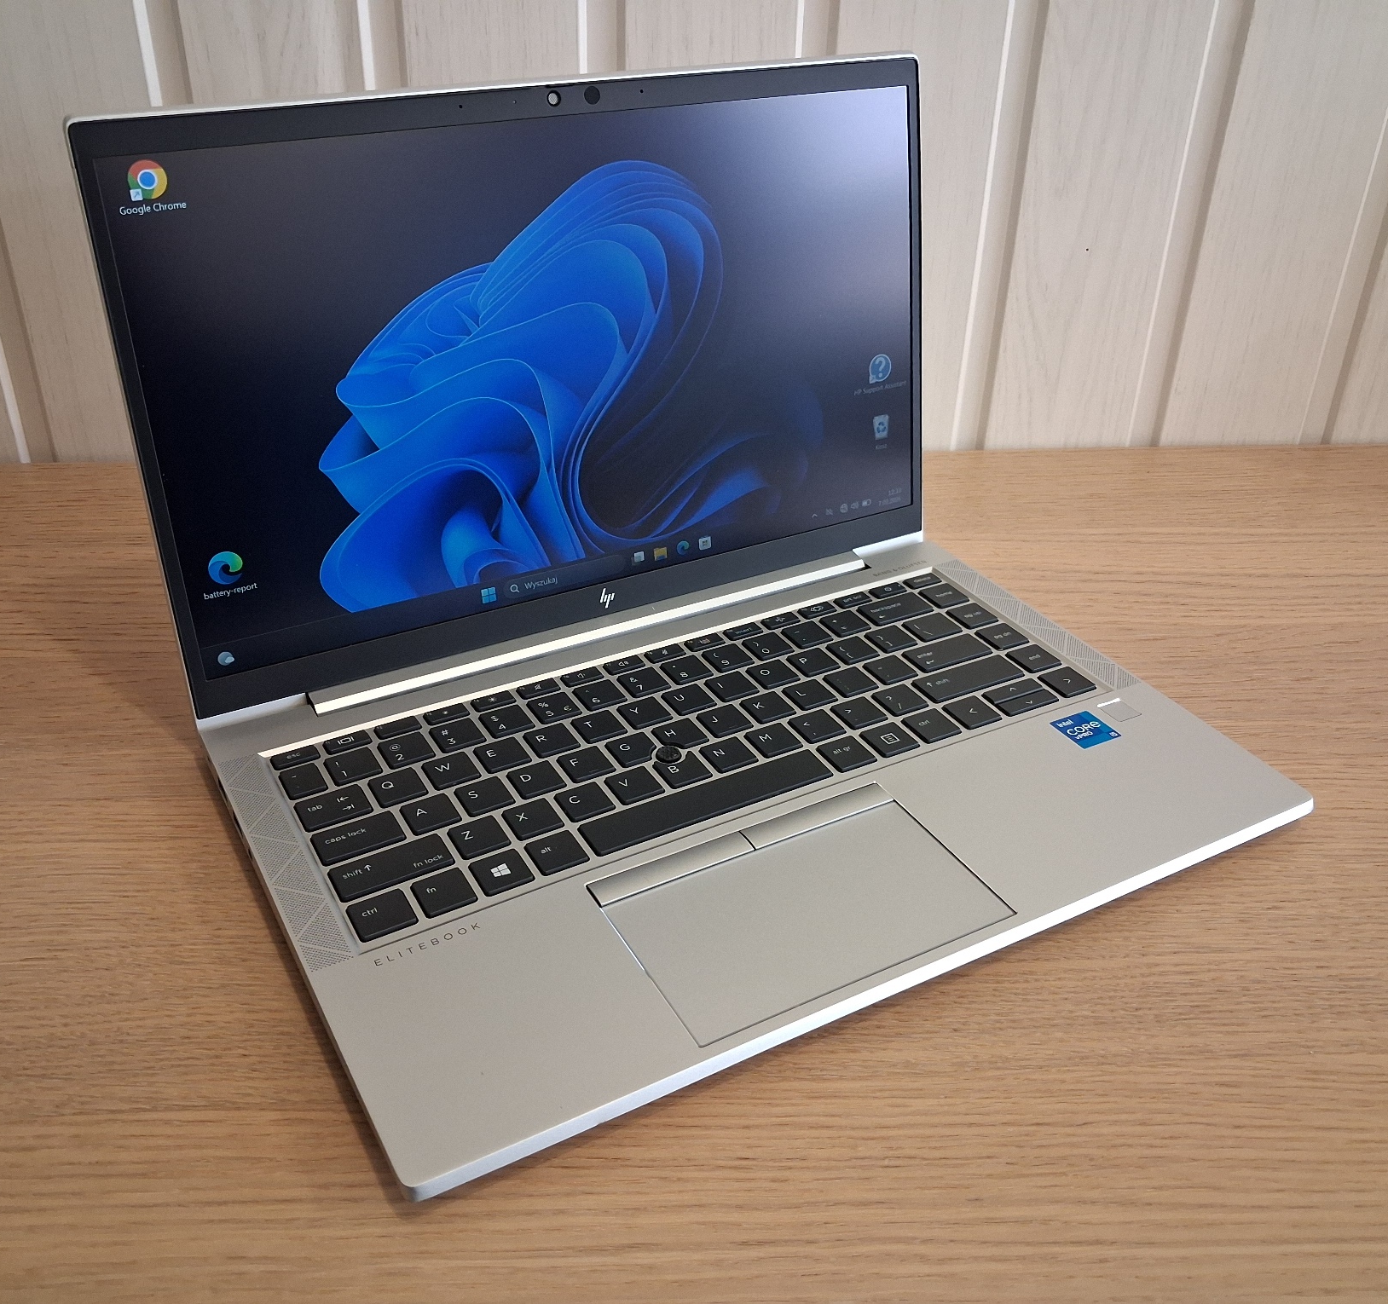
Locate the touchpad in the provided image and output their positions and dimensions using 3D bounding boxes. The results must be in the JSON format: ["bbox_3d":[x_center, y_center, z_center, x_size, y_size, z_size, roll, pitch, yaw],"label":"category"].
[{"bbox_3d":[0.035,0.079,0.411,0.110,0.003,0.062,-16,36,-25],"label":"touchpad"}]

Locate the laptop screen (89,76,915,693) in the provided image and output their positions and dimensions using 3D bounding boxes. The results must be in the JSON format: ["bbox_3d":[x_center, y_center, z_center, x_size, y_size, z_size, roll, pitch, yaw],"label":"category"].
[{"bbox_3d":[-0.044,-0.109,0.513,0.311,0.177,0.005,-16,25,-25],"label":"laptop screen"}]

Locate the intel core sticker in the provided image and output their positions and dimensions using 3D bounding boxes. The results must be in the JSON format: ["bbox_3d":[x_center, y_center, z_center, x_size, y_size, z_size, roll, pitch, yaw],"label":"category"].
[{"bbox_3d":[0.143,0.028,0.494,0.018,0.001,0.018,-16,36,-25],"label":"intel core sticker"}]

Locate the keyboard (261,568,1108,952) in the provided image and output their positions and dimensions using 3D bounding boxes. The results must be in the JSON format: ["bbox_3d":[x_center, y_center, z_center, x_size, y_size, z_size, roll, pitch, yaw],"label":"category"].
[{"bbox_3d":[0.004,0.026,0.494,0.289,0.006,0.103,-16,36,-25],"label":"keyboard"}]

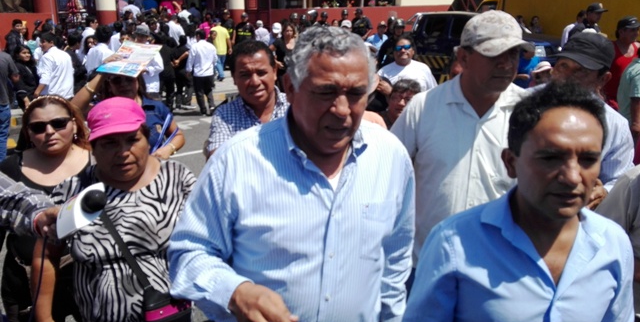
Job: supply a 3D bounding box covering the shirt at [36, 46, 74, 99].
[{"bbox_3d":[-3.174,-1.055,5.519,0.340,0.640,0.480,8,17,27],"label":"shirt"}]

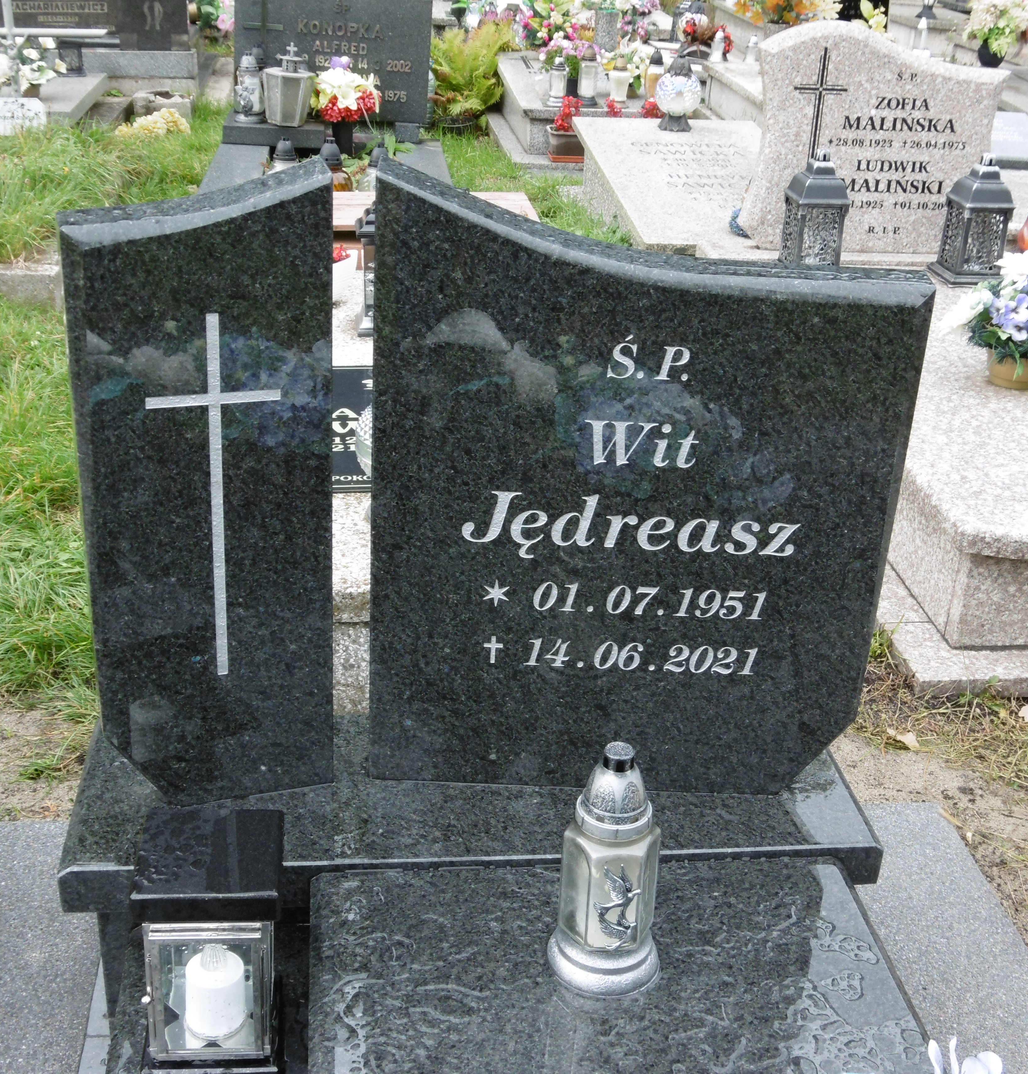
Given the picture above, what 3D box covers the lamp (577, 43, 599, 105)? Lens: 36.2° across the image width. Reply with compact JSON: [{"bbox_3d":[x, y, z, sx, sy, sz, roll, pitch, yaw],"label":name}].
[{"bbox_3d":[0.328,-1.992,6.755,0.090,0.238,0.090,0,25,-7],"label":"lamp"}]

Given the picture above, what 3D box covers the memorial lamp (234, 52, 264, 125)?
[{"bbox_3d":[-0.984,-1.673,5.827,0.110,0.248,0.110,4,25,2],"label":"memorial lamp"}]

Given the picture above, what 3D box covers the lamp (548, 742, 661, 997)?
[{"bbox_3d":[0.106,0.347,1.708,0.128,0.281,0.128,3,25,0],"label":"lamp"}]

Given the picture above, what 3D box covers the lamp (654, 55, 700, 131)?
[{"bbox_3d":[0.562,-1.489,5.262,0.156,0.231,0.156,0,27,-7],"label":"lamp"}]

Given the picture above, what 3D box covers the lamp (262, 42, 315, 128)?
[{"bbox_3d":[-0.798,-1.596,5.500,0.185,0.265,0.180,0,27,-7],"label":"lamp"}]

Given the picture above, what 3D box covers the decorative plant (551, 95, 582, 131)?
[{"bbox_3d":[0.203,-1.636,6.074,0.117,0.147,0.110,0,27,-7],"label":"decorative plant"}]

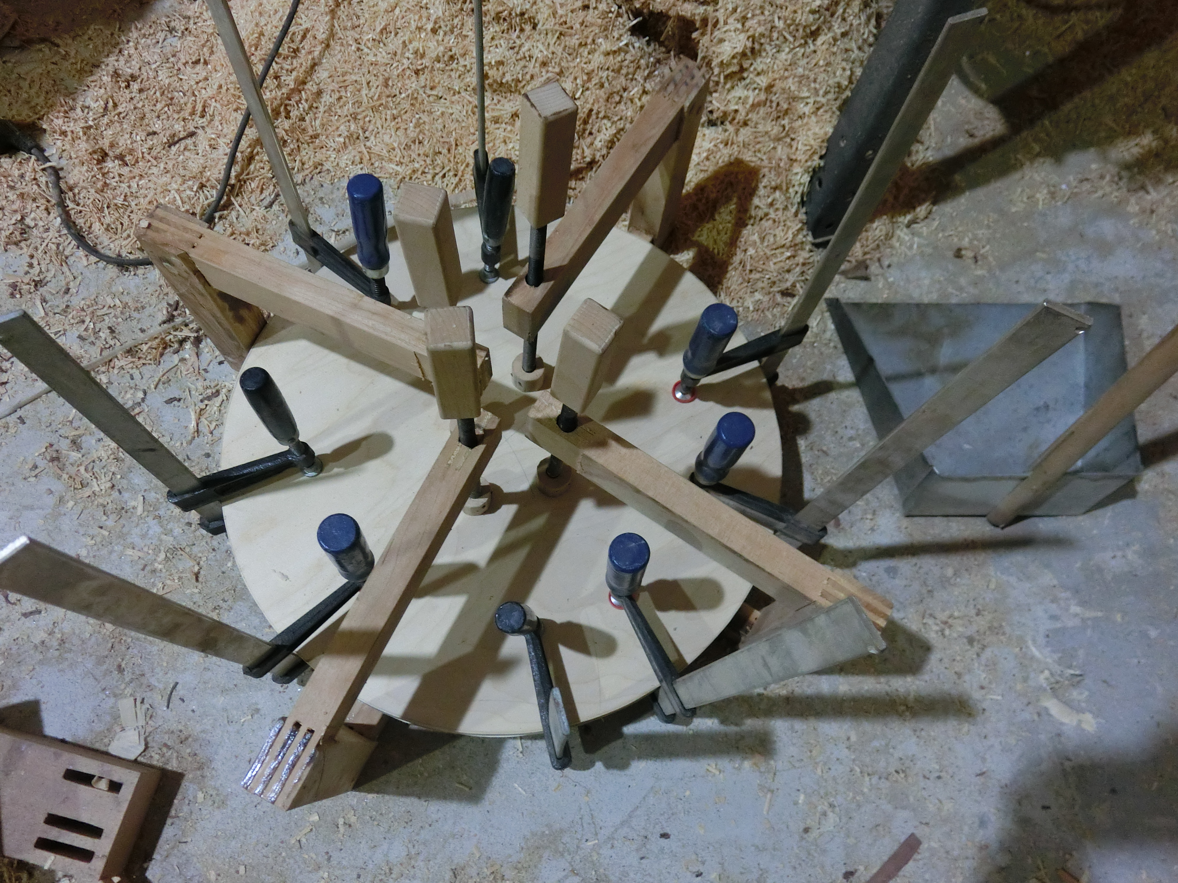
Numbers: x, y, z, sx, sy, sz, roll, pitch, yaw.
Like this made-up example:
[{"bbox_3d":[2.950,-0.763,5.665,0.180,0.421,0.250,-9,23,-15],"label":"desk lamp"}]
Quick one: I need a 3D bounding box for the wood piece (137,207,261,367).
[{"bbox_3d":[-0.384,-0.142,0.904,0.057,0.292,0.031,22,71,3],"label":"wood piece"}]

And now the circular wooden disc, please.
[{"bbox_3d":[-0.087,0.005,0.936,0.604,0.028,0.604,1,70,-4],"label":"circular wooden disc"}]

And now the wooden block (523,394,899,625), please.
[{"bbox_3d":[0.099,0.070,0.755,0.350,0.058,0.031,33,71,4],"label":"wooden block"}]

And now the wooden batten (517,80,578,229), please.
[{"bbox_3d":[-0.034,-0.218,0.660,0.029,0.115,0.029,-29,70,-19],"label":"wooden batten"}]

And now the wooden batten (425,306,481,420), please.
[{"bbox_3d":[-0.090,-0.050,0.576,0.029,0.115,0.029,-3,71,-6],"label":"wooden batten"}]

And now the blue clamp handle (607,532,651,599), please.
[{"bbox_3d":[0.034,0.114,0.758,0.034,0.122,0.034,0,67,0],"label":"blue clamp handle"}]

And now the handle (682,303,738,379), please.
[{"bbox_3d":[0.114,-0.093,0.827,0.034,0.122,0.034,1,72,-3],"label":"handle"}]

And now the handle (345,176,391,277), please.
[{"bbox_3d":[-0.220,-0.215,0.859,0.034,0.122,0.034,3,69,-8],"label":"handle"}]

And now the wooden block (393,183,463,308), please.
[{"bbox_3d":[-0.113,-0.136,0.607,0.029,0.115,0.029,10,71,1],"label":"wooden block"}]

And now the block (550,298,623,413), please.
[{"bbox_3d":[-0.003,-0.058,0.606,0.029,0.115,0.029,34,72,5],"label":"block"}]

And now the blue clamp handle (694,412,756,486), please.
[{"bbox_3d":[0.124,0.012,0.808,0.034,0.122,0.034,2,69,-5],"label":"blue clamp handle"}]

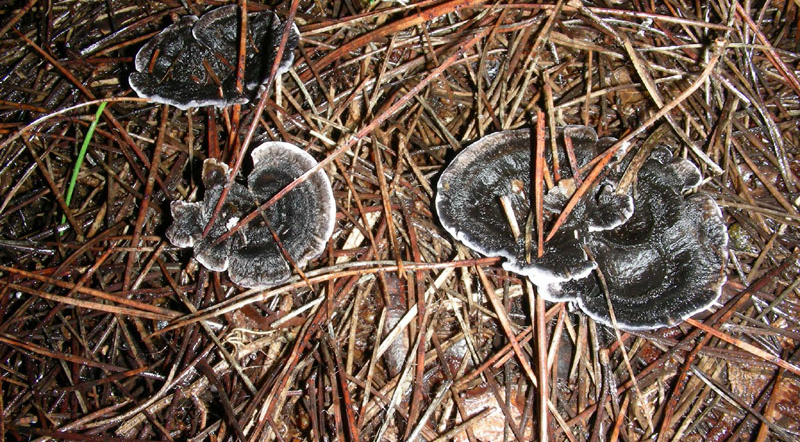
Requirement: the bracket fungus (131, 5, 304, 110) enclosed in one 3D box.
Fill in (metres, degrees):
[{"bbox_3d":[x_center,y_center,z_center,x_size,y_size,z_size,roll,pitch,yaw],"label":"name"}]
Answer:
[{"bbox_3d":[-0.059,-0.050,0.283,0.053,0.014,0.042,-7,55,-5],"label":"bracket fungus"}]

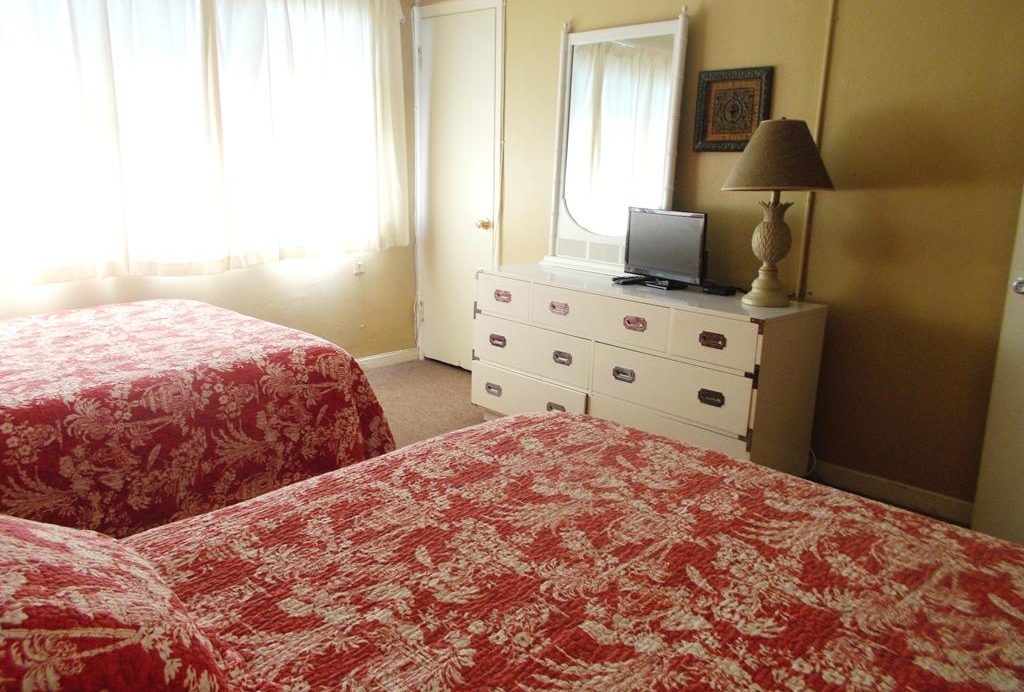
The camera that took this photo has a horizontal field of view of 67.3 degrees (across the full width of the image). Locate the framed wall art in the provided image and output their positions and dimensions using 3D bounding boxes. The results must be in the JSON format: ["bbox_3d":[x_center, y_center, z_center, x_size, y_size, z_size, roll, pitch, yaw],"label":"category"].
[{"bbox_3d":[0.921,-0.990,3.238,0.339,0.331,0.030,13,19,41],"label":"framed wall art"}]

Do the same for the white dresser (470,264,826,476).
[{"bbox_3d":[0.500,0.106,3.424,0.439,0.758,1.562,-11,18,-41],"label":"white dresser"}]

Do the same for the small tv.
[{"bbox_3d":[0.657,-0.421,3.315,0.150,0.322,0.440,-9,17,-34],"label":"small tv"}]

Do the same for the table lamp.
[{"bbox_3d":[0.989,-0.498,2.888,0.418,0.684,0.418,-11,18,-41],"label":"table lamp"}]

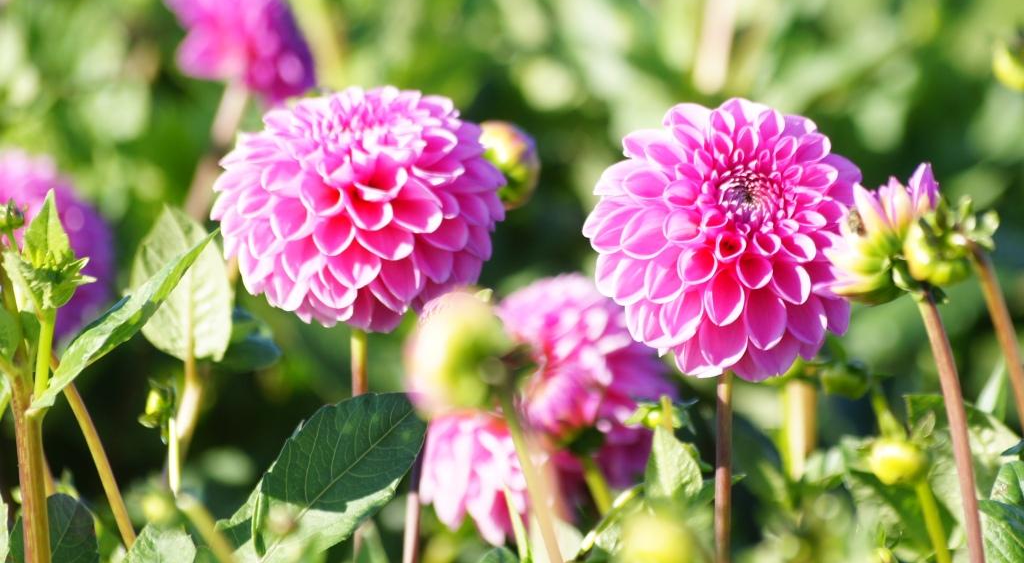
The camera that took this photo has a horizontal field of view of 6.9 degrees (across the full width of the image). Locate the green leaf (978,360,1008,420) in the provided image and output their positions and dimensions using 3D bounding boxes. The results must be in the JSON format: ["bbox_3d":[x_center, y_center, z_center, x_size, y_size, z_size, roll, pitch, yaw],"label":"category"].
[{"bbox_3d":[0.186,0.042,3.300,0.009,0.024,0.008,13,6,-11],"label":"green leaf"}]

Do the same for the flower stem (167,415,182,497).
[{"bbox_3d":[-0.131,0.067,3.300,0.004,0.032,0.004,0,10,0],"label":"flower stem"}]

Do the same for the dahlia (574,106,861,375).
[{"bbox_3d":[0.081,-0.016,3.300,0.108,0.108,0.065,-2,-22,-13],"label":"dahlia"}]

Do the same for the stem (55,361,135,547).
[{"bbox_3d":[-0.153,0.065,3.150,0.004,0.069,0.004,-20,6,0],"label":"stem"}]

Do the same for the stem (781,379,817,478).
[{"bbox_3d":[0.113,0.058,3.350,0.012,0.039,0.012,1,7,0],"label":"stem"}]

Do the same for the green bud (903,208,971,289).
[{"bbox_3d":[0.165,-0.011,3.310,0.025,0.025,0.025,-25,16,-12],"label":"green bud"}]

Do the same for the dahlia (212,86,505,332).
[{"bbox_3d":[-0.059,-0.028,3.300,0.112,0.080,0.105,0,49,-3],"label":"dahlia"}]

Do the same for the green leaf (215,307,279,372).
[{"bbox_3d":[-0.103,0.022,3.300,0.026,0.025,0.020,0,7,0],"label":"green leaf"}]

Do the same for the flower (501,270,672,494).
[{"bbox_3d":[0.033,0.044,3.680,0.078,0.088,0.060,0,18,0],"label":"flower"}]

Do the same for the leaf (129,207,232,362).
[{"bbox_3d":[-0.132,0.001,3.400,0.041,0.061,0.014,0,10,0],"label":"leaf"}]

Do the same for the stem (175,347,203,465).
[{"bbox_3d":[-0.124,0.047,3.250,0.006,0.043,0.005,3,7,0],"label":"stem"}]

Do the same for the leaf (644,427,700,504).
[{"bbox_3d":[0.062,0.071,3.290,0.023,0.030,0.012,0,10,0],"label":"leaf"}]

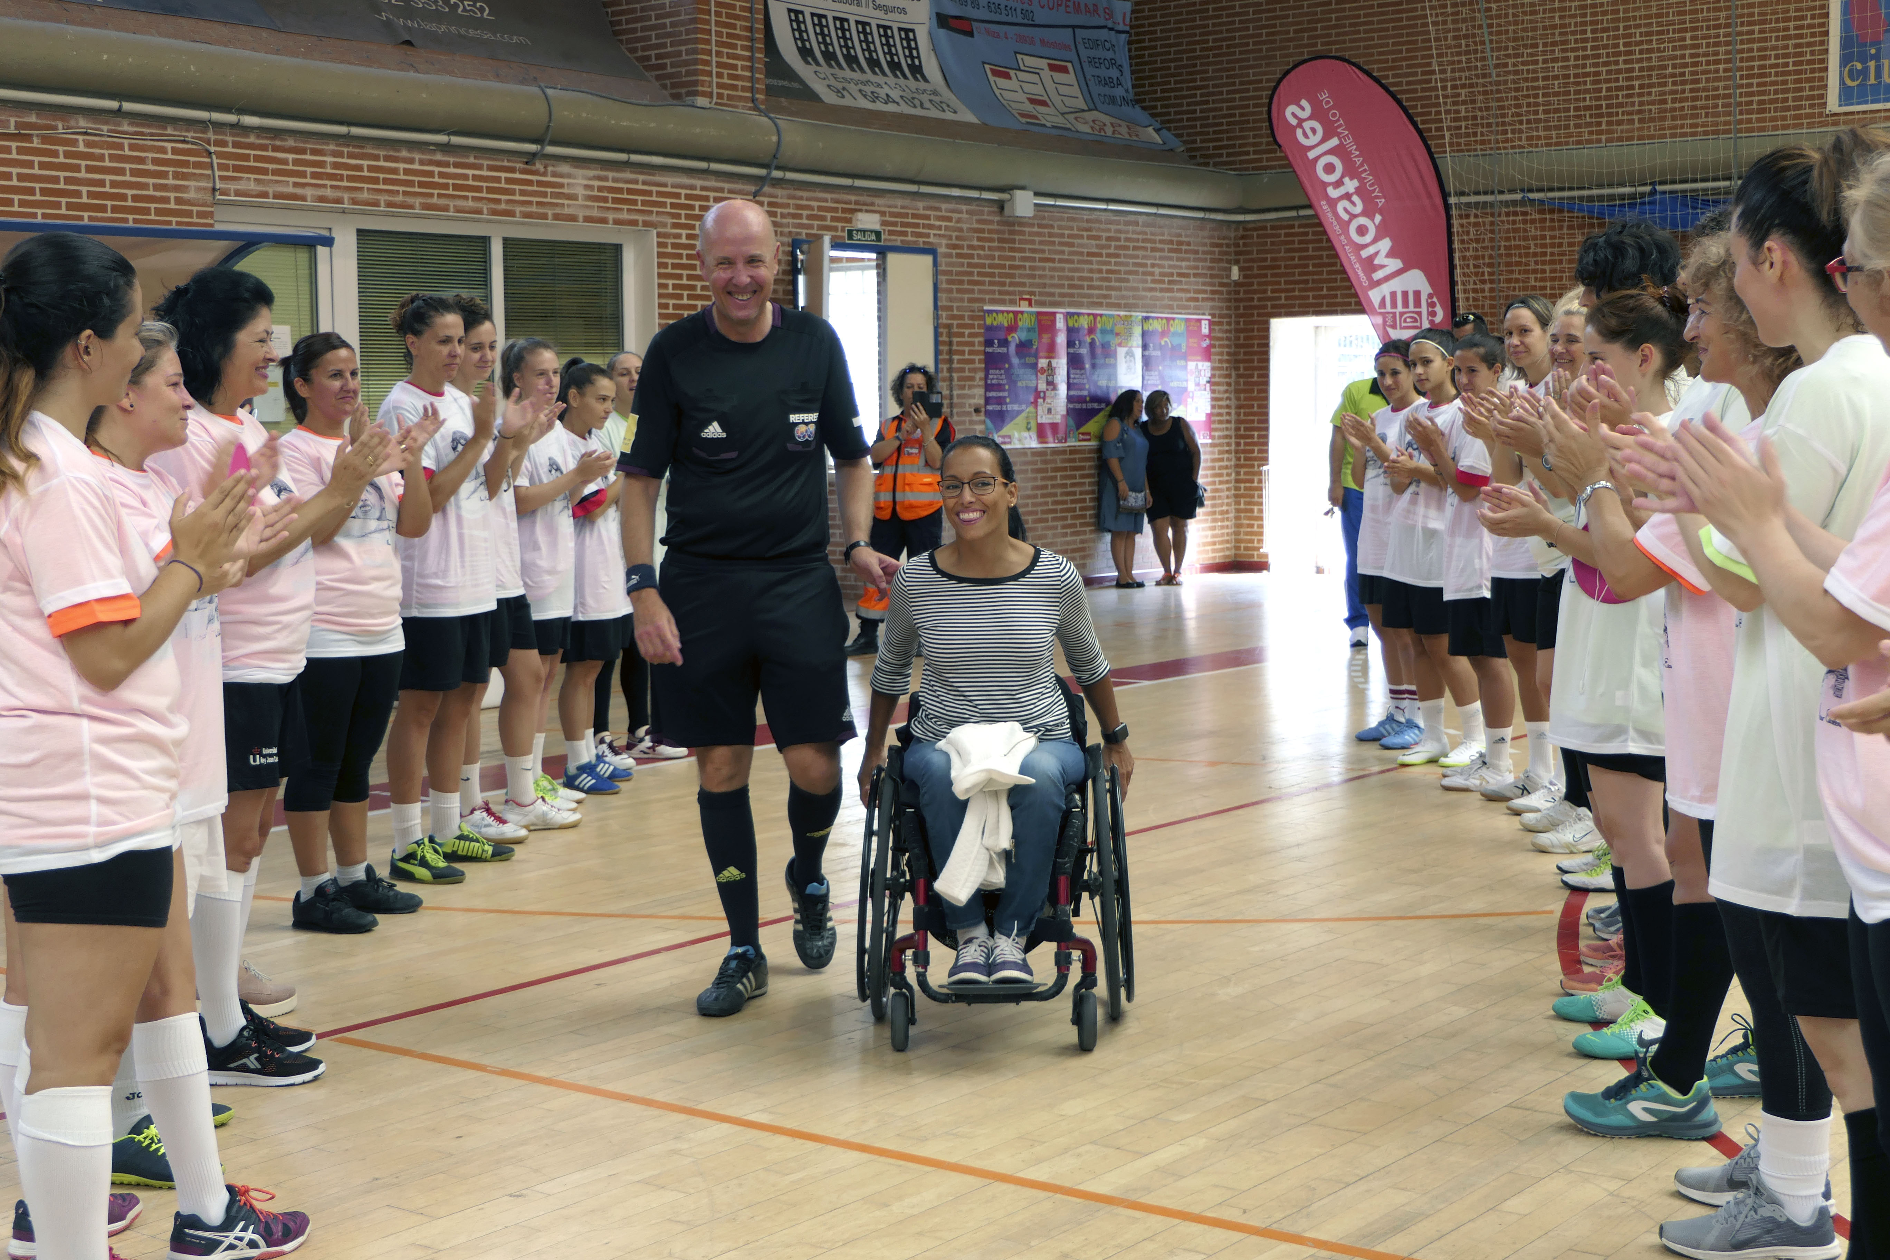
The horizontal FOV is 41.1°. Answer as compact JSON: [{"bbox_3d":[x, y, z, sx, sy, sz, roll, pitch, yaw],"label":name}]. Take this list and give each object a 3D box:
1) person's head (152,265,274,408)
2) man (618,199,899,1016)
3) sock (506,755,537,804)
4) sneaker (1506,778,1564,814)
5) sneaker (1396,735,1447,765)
[{"bbox_3d":[-1.558,-0.623,5.370,0.255,0.300,0.190,1,5,10],"label":"person's head"},{"bbox_3d":[-0.426,-0.061,5.747,0.620,1.825,0.550,0,5,0],"label":"man"},{"bbox_3d":[-1.407,0.509,8.357,0.110,0.180,0.090,-1,5,-5],"label":"sock"},{"bbox_3d":[1.998,0.554,8.476,0.280,0.105,0.100,-4,6,-30],"label":"sneaker"},{"bbox_3d":[1.825,0.455,9.609,0.275,0.105,0.100,-4,6,-33],"label":"sneaker"}]

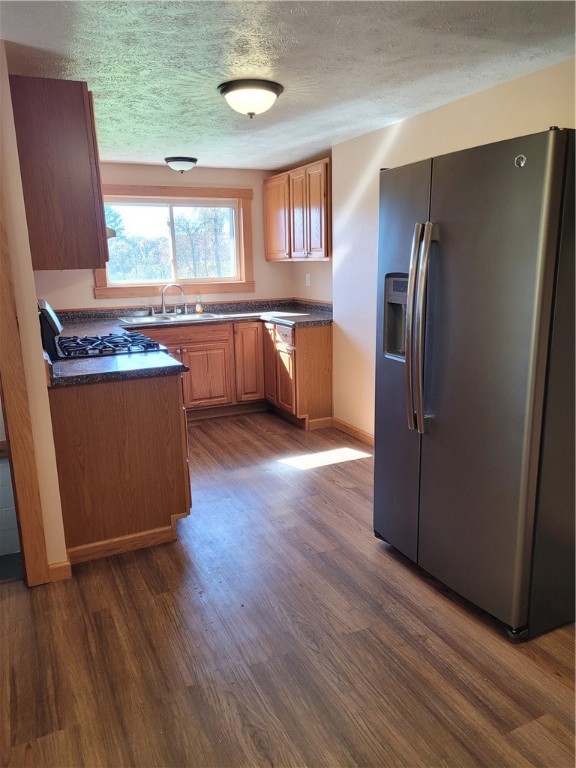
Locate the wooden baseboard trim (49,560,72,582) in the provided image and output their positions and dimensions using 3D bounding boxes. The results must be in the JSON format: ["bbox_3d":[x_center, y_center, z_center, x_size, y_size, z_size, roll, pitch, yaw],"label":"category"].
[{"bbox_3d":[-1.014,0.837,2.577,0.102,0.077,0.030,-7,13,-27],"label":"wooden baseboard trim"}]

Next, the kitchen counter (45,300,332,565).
[{"bbox_3d":[-0.473,-0.013,4.326,2.630,0.997,2.760,-7,13,-27],"label":"kitchen counter"}]

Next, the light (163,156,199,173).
[{"bbox_3d":[-0.900,-1.850,4.910,0.286,0.123,0.286,-7,13,-27],"label":"light"}]

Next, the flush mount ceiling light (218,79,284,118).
[{"bbox_3d":[-0.187,-1.434,2.946,0.337,0.146,0.337,-1,12,0],"label":"flush mount ceiling light"}]

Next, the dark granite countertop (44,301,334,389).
[{"bbox_3d":[-0.478,-0.431,4.233,2.630,0.141,2.769,-7,13,-27],"label":"dark granite countertop"}]

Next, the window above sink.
[{"bbox_3d":[-1.026,-1.318,5.377,1.580,0.973,0.099,-7,13,-27],"label":"window above sink"}]

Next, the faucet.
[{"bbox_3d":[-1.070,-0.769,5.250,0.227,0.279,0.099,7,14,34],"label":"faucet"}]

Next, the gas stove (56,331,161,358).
[{"bbox_3d":[-1.067,-0.235,3.344,0.483,0.051,0.680,-7,13,-27],"label":"gas stove"}]

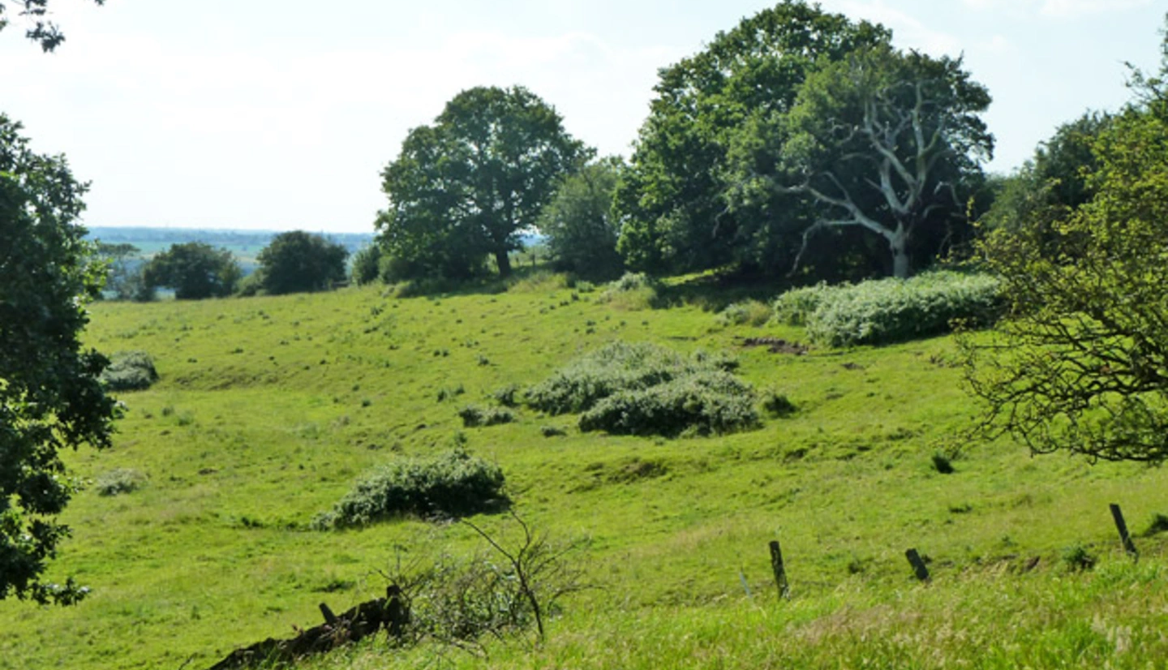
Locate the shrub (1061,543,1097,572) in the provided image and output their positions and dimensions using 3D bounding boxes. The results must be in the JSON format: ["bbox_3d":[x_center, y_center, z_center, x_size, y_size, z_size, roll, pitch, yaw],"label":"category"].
[{"bbox_3d":[8.571,3.851,34.500,0.620,0.500,0.550,0,3,0],"label":"shrub"}]

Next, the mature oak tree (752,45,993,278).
[{"bbox_3d":[13.300,-8.014,93.000,11.500,11.000,10.000,0,3,0],"label":"mature oak tree"}]

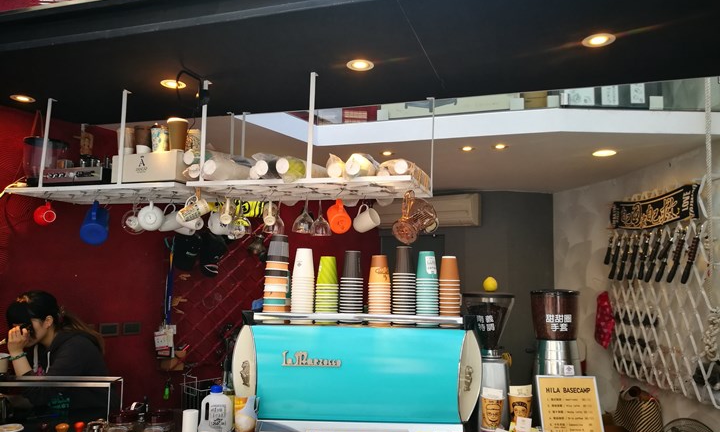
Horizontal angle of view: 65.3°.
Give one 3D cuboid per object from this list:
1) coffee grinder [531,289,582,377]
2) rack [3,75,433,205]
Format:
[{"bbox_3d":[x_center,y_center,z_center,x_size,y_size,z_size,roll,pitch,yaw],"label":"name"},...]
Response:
[{"bbox_3d":[0.818,0.627,2.384,0.210,0.618,0.360,1,-7,0],"label":"coffee grinder"},{"bbox_3d":[-0.625,-0.281,2.414,1.830,0.395,0.400,-1,-7,18],"label":"rack"}]

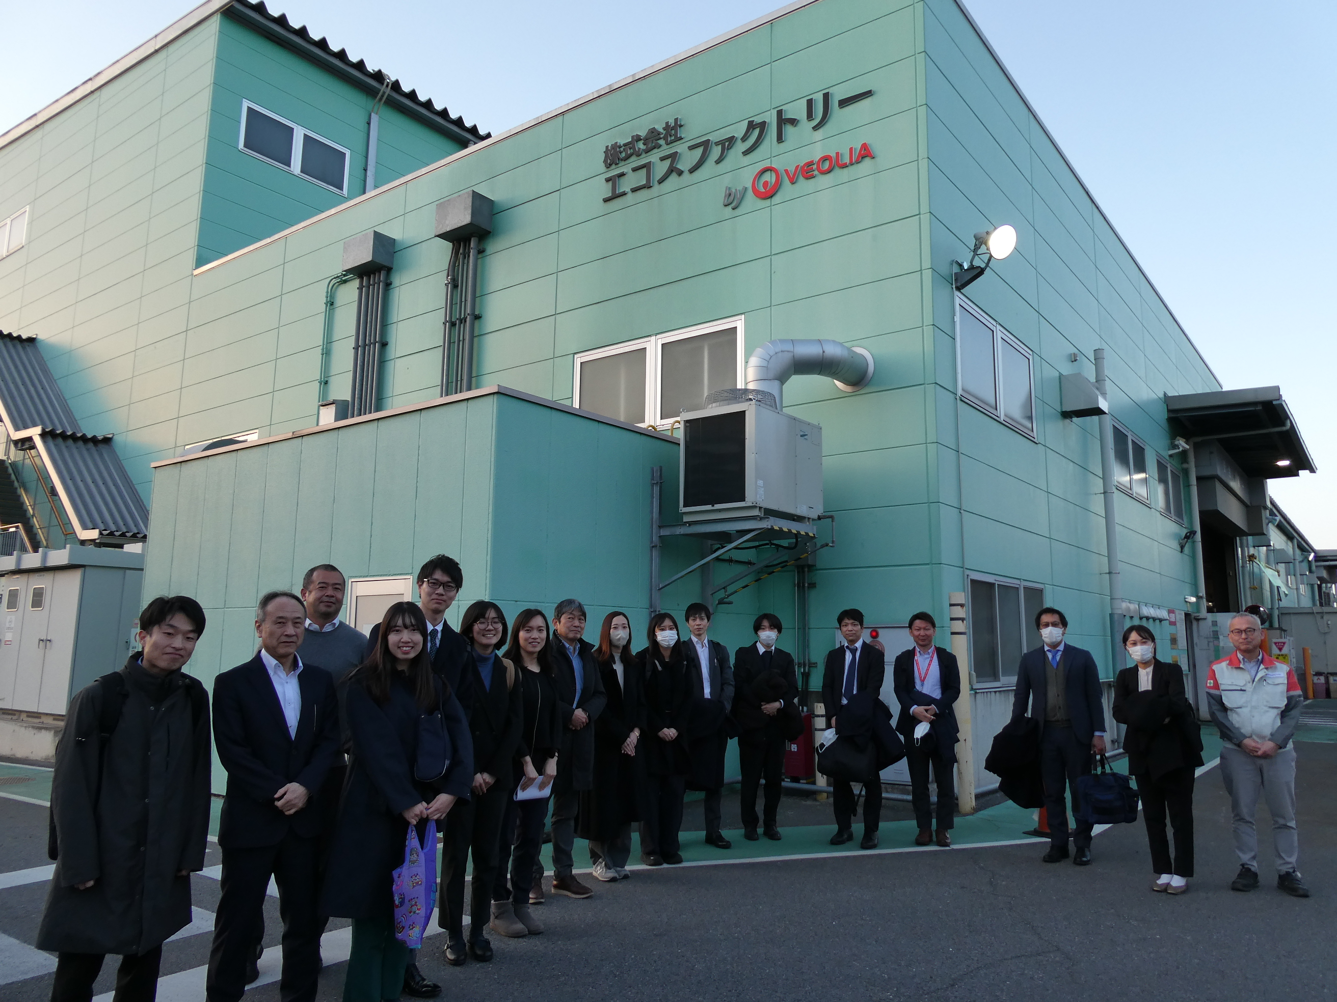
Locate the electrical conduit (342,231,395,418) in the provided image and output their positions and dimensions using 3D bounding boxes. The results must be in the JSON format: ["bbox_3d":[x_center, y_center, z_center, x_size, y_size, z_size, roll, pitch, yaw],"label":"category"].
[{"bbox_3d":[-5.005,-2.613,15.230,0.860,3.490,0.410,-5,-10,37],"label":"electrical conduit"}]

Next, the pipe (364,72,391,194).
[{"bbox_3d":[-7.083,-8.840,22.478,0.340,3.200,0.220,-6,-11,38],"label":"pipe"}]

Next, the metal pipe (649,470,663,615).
[{"bbox_3d":[-0.113,0.403,8.687,0.100,1.510,0.110,-6,-11,38],"label":"metal pipe"}]

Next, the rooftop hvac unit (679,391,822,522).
[{"bbox_3d":[0.780,-0.343,8.575,0.830,1.110,1.080,-7,-12,39],"label":"rooftop hvac unit"}]

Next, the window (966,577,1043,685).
[{"bbox_3d":[3.799,1.455,10.332,0.100,1.120,2.500,-6,-11,38],"label":"window"}]

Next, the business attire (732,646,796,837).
[{"bbox_3d":[0.742,1.817,7.078,0.495,1.440,0.380,1,-8,3],"label":"business attire"}]

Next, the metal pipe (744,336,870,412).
[{"bbox_3d":[1.451,-1.185,9.536,0.970,0.900,1.060,-5,-10,37],"label":"metal pipe"}]

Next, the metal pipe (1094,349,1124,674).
[{"bbox_3d":[6.483,0.538,13.571,0.190,5.790,0.190,-6,-11,38],"label":"metal pipe"}]

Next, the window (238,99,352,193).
[{"bbox_3d":[-8.845,-8.346,22.082,0.120,1.240,2.750,-5,-10,37],"label":"window"}]

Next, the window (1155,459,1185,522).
[{"bbox_3d":[10.441,-0.183,19.270,0.120,1.200,2.740,-5,-10,37],"label":"window"}]

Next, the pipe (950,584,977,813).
[{"bbox_3d":[2.697,1.813,8.472,0.145,1.947,0.145,-6,-11,38],"label":"pipe"}]

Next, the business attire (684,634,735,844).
[{"bbox_3d":[0.290,1.748,6.851,0.441,1.497,0.380,2,-8,-9],"label":"business attire"}]

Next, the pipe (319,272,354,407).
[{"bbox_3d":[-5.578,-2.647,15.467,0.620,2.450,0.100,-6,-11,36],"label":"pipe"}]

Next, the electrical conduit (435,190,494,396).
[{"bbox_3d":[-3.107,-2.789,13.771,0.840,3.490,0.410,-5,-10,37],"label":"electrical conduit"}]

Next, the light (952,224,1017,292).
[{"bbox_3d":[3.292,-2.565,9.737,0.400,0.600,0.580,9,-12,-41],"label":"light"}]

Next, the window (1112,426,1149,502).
[{"bbox_3d":[8.152,-0.634,16.346,0.120,1.200,2.780,-5,-10,37],"label":"window"}]

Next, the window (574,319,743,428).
[{"bbox_3d":[-0.181,-1.459,11.560,2.720,1.230,0.120,-5,-10,37],"label":"window"}]

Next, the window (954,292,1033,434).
[{"bbox_3d":[3.833,-1.483,10.800,0.100,1.150,2.560,-6,-11,38],"label":"window"}]

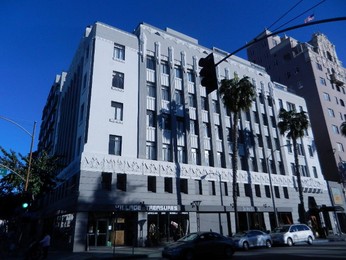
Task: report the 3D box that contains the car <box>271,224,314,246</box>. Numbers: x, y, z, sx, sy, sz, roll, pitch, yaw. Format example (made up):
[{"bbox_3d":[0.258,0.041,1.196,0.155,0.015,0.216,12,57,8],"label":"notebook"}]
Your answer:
[{"bbox_3d":[10.843,9.701,23.212,5.000,1.750,1.950,11,-24,-30],"label":"car"}]

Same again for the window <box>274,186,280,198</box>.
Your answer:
[{"bbox_3d":[14.300,8.531,34.181,1.000,1.600,0.200,11,-24,-30],"label":"window"}]

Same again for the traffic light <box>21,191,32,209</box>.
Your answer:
[{"bbox_3d":[-9.314,4.418,15.900,0.360,1.070,0.350,11,-24,-30],"label":"traffic light"}]

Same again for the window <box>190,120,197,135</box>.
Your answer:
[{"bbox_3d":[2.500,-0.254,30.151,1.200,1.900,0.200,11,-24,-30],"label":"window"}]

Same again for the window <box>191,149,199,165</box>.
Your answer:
[{"bbox_3d":[2.741,3.237,30.209,1.170,2.000,0.200,11,-23,-30],"label":"window"}]

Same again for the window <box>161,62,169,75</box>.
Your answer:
[{"bbox_3d":[-0.982,-7.565,30.754,1.200,1.850,0.200,11,-24,-30],"label":"window"}]

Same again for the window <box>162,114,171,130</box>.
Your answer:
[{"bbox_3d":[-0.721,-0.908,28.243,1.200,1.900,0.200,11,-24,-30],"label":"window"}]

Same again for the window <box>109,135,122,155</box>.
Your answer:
[{"bbox_3d":[-5.637,1.503,24.624,1.294,2.034,0.150,11,-24,-30],"label":"window"}]

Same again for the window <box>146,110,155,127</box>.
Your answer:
[{"bbox_3d":[-2.504,-1.252,28.196,1.120,1.980,0.150,11,-24,-30],"label":"window"}]

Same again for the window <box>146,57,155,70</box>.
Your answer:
[{"bbox_3d":[-2.684,-8.197,30.876,1.150,1.940,0.200,11,-23,-30],"label":"window"}]

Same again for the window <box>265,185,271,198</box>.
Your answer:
[{"bbox_3d":[12.240,8.001,32.231,0.868,1.519,0.220,11,-24,-29],"label":"window"}]

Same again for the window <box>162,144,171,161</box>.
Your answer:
[{"bbox_3d":[-0.724,2.417,26.432,1.085,1.888,0.220,11,-24,-29],"label":"window"}]

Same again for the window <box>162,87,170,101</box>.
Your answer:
[{"bbox_3d":[-0.820,-4.413,30.701,1.160,1.920,0.200,11,-23,-30],"label":"window"}]

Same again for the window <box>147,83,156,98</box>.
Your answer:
[{"bbox_3d":[-2.583,-4.708,29.489,1.120,1.980,0.150,11,-24,-30],"label":"window"}]

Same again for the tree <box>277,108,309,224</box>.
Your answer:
[{"bbox_3d":[15.469,4.632,29.802,4.000,15.529,4.000,11,-24,-30],"label":"tree"}]

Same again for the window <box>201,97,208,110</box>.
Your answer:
[{"bbox_3d":[3.858,-3.421,31.726,1.085,1.866,0.220,11,-24,-29],"label":"window"}]

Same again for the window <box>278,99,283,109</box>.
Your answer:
[{"bbox_3d":[18.411,-4.063,42.596,0.980,2.050,0.150,11,-24,-30],"label":"window"}]

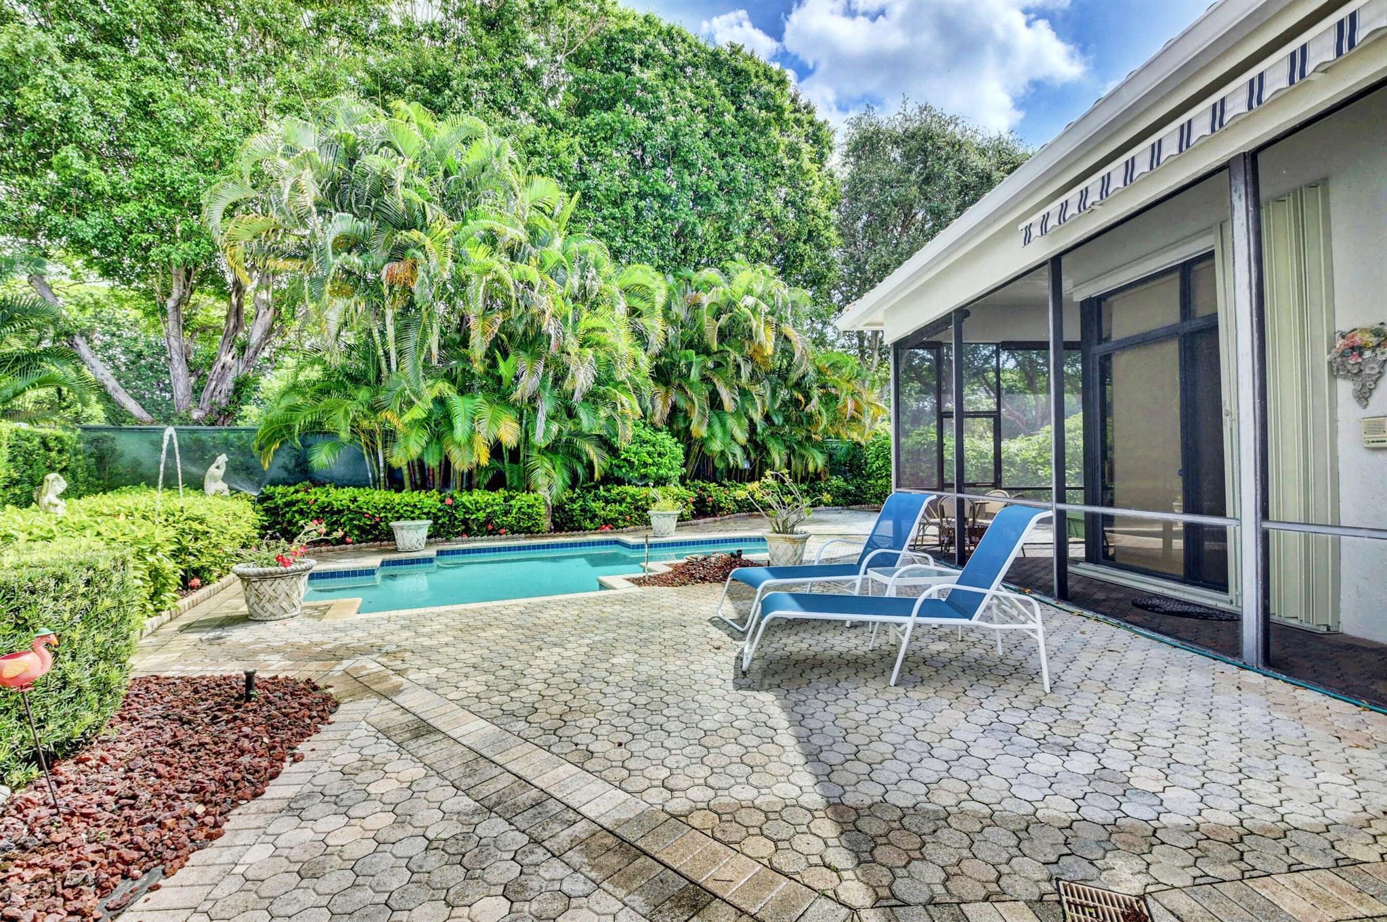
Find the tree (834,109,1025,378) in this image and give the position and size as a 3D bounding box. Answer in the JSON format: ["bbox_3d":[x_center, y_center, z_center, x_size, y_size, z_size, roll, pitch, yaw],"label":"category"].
[{"bbox_3d":[8.011,-5.614,20.000,8.500,14.000,8.500,-1,-1,23],"label":"tree"}]

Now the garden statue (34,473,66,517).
[{"bbox_3d":[-7.795,0.495,7.000,0.290,0.680,0.250,0,-1,-27],"label":"garden statue"}]

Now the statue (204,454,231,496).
[{"bbox_3d":[-7.577,0.253,9.200,0.340,0.750,0.280,0,-1,-28],"label":"statue"}]

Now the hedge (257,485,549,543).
[{"bbox_3d":[-5.020,0.962,10.180,4.700,0.880,0.950,0,-1,-23],"label":"hedge"}]

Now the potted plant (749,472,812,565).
[{"bbox_3d":[1.086,0.724,6.930,0.850,1.200,0.780,-1,-1,9],"label":"potted plant"}]

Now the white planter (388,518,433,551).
[{"bbox_3d":[-4.360,1.165,8.930,0.590,0.435,0.590,0,-1,-26],"label":"white planter"}]

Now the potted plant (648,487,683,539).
[{"bbox_3d":[-0.507,0.934,10.600,0.640,0.870,0.620,0,-1,-3],"label":"potted plant"}]

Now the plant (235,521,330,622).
[{"bbox_3d":[-3.615,0.940,5.082,0.710,0.810,0.630,0,-1,-36],"label":"plant"}]

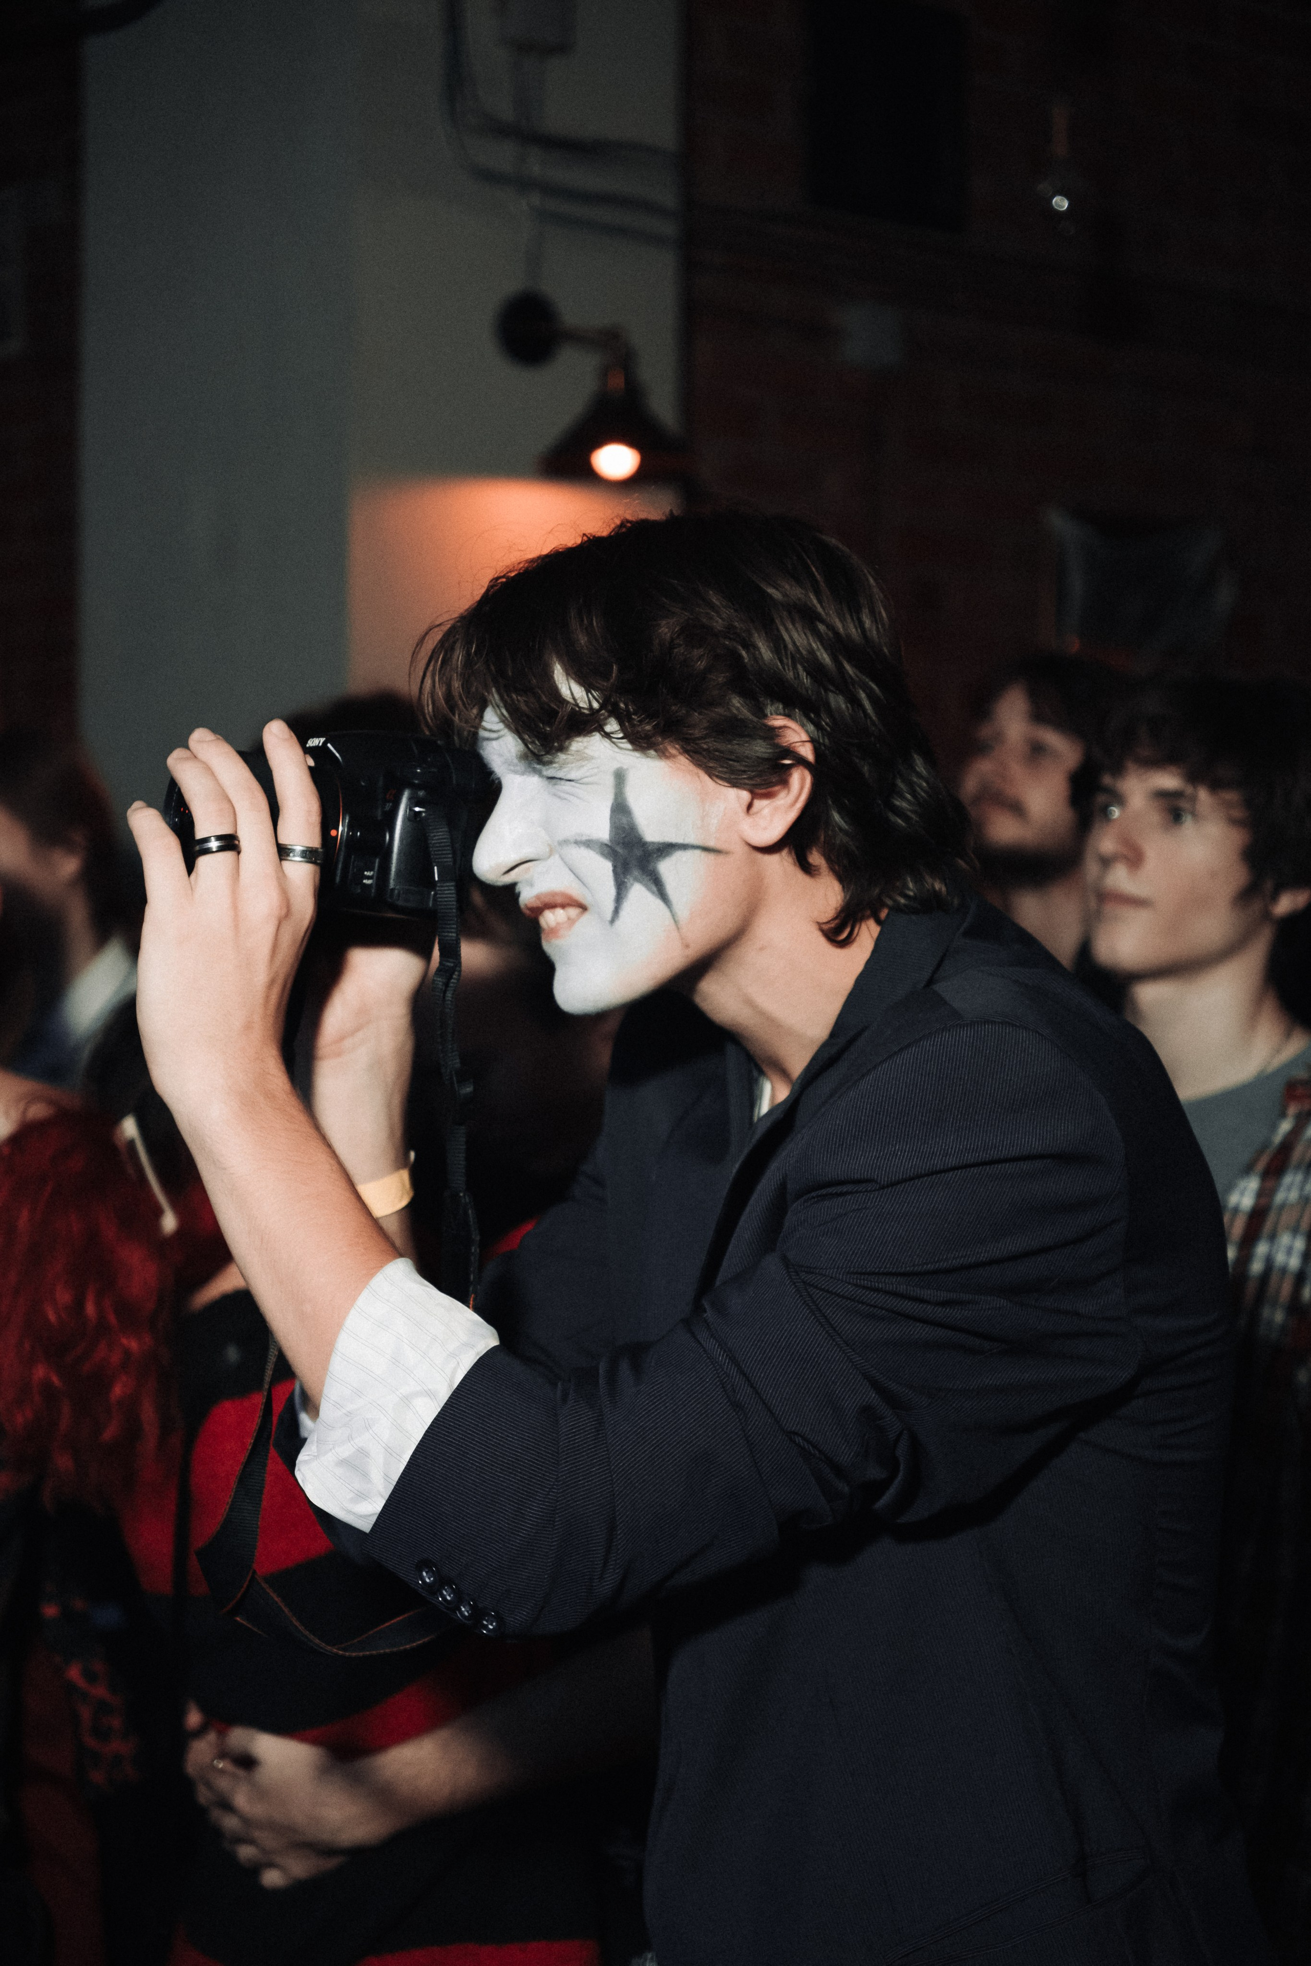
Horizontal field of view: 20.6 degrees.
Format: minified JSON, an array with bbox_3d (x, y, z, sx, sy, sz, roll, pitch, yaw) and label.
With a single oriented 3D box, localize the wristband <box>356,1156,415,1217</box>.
[{"bbox_3d":[-0.152,0.107,1.870,0.058,0.021,0.053,-11,14,-5],"label":"wristband"}]

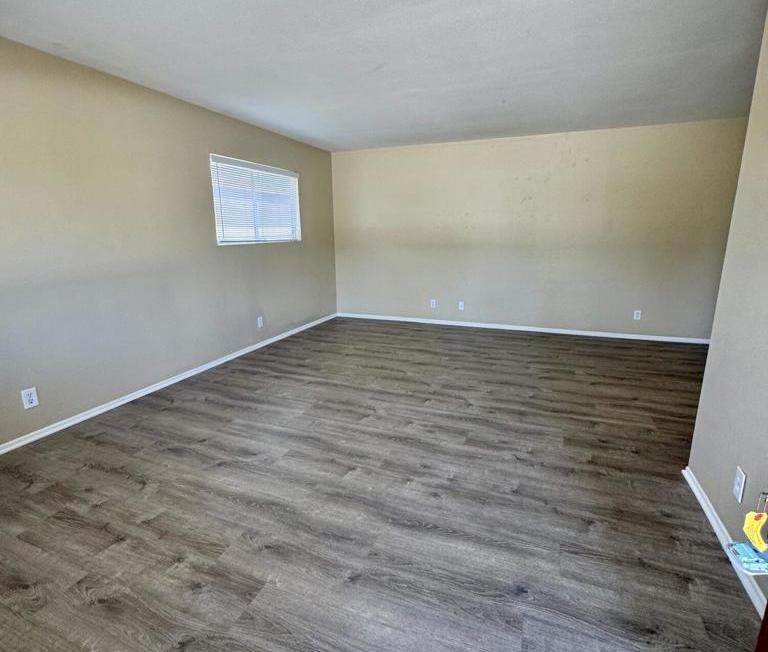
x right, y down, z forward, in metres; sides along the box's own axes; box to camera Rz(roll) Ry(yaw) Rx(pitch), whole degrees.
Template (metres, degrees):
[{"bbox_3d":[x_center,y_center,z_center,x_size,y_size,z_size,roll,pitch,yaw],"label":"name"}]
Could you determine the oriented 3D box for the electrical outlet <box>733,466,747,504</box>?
[{"bbox_3d":[1.453,0.647,1.688,0.010,0.118,0.075,5,14,21],"label":"electrical outlet"}]

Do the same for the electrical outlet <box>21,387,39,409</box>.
[{"bbox_3d":[-2.303,0.471,2.697,0.010,0.118,0.076,5,14,21],"label":"electrical outlet"}]

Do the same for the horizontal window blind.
[{"bbox_3d":[-1.385,-1.382,4.724,0.050,0.850,1.510,5,14,21],"label":"horizontal window blind"}]

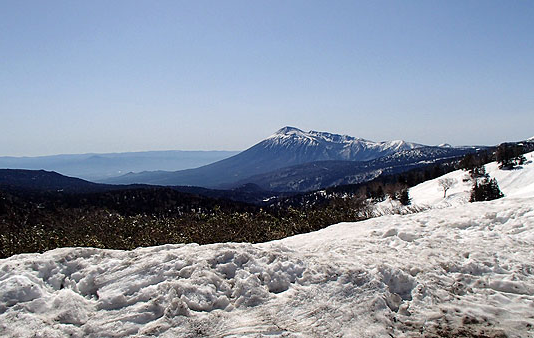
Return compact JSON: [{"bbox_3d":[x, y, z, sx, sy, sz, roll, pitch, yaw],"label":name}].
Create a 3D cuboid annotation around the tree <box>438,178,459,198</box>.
[{"bbox_3d":[39.807,4.245,98.000,4.300,4.500,4.100,1,3,0],"label":"tree"}]

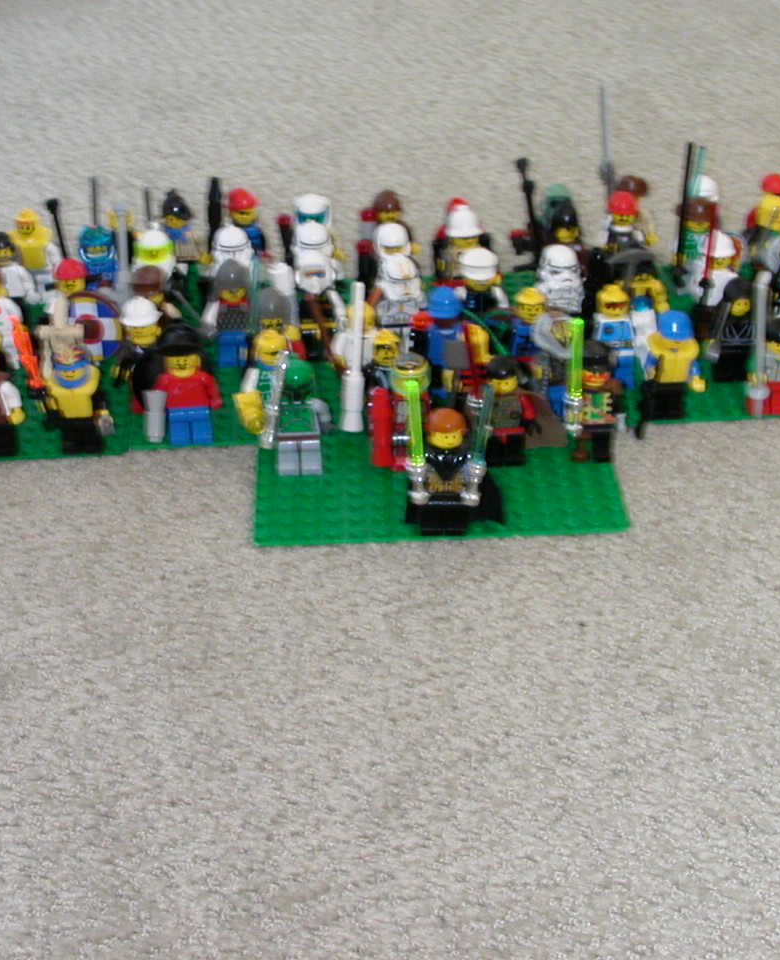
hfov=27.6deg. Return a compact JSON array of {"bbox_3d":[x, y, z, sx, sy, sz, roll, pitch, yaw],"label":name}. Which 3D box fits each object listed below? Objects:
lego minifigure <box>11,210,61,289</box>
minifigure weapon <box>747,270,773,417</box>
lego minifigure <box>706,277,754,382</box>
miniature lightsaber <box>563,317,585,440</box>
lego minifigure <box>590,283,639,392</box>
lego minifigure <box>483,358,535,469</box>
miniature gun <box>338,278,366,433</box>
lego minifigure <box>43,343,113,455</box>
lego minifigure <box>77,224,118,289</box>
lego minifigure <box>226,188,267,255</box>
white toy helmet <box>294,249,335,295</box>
[{"bbox_3d":[-0.149,-0.092,0.664,0.025,0.042,0.015,-3,36,-1],"label":"lego minifigure"},{"bbox_3d":[0.133,-0.048,0.570,0.009,0.062,0.009,-6,36,1],"label":"minifigure weapon"},{"bbox_3d":[0.131,-0.057,0.603,0.025,0.043,0.015,-3,35,-1],"label":"lego minifigure"},{"bbox_3d":[0.064,-0.035,0.549,0.006,0.049,0.006,-3,36,-1],"label":"miniature lightsaber"},{"bbox_3d":[0.087,-0.055,0.612,0.024,0.041,0.015,-4,34,-2],"label":"lego minifigure"},{"bbox_3d":[0.041,-0.023,0.566,0.025,0.042,0.016,-2,33,0],"label":"lego minifigure"},{"bbox_3d":[-0.014,-0.046,0.591,0.008,0.060,0.008,2,24,-3],"label":"miniature gun"},{"bbox_3d":[-0.115,-0.030,0.587,0.025,0.043,0.016,-2,34,0],"label":"lego minifigure"},{"bbox_3d":[-0.119,-0.084,0.654,0.024,0.043,0.015,-3,35,-1],"label":"lego minifigure"},{"bbox_3d":[-0.061,-0.102,0.674,0.025,0.043,0.015,-6,36,-6],"label":"lego minifigure"},{"bbox_3d":[-0.029,-0.081,0.619,0.015,0.015,0.015,-3,36,-1],"label":"white toy helmet"}]

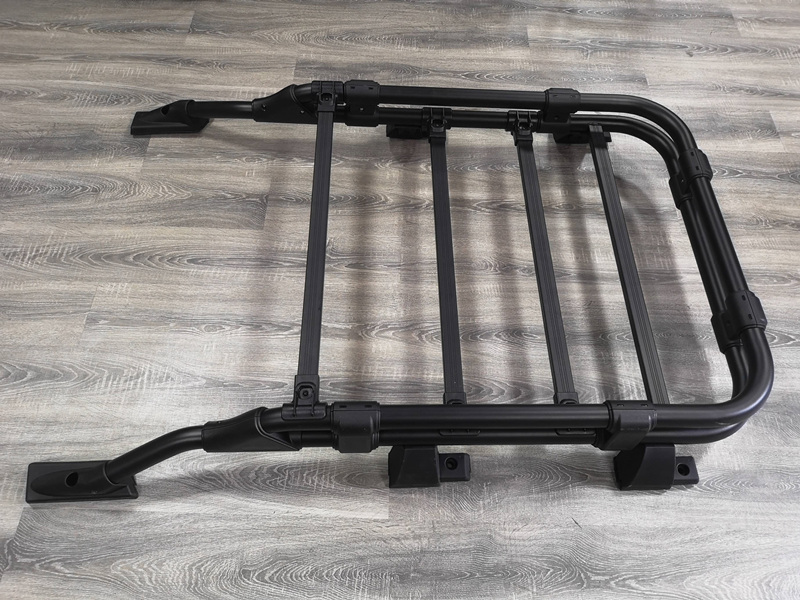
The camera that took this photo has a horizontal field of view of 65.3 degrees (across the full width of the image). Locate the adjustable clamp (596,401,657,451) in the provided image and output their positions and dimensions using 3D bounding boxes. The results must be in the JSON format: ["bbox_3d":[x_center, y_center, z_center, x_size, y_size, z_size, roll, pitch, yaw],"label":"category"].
[{"bbox_3d":[0.490,0.280,1.361,0.102,0.145,0.074,1,60,-2],"label":"adjustable clamp"}]

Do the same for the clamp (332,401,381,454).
[{"bbox_3d":[-0.095,0.274,1.339,0.102,0.145,0.074,1,60,-2],"label":"clamp"}]

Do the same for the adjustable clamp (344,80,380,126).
[{"bbox_3d":[-0.110,-0.572,1.830,0.102,0.145,0.074,1,60,-2],"label":"adjustable clamp"}]

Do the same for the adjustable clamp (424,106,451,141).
[{"bbox_3d":[0.116,-0.520,1.861,0.088,0.063,0.097,1,60,-2],"label":"adjustable clamp"}]

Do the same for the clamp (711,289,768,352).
[{"bbox_3d":[0.822,0.047,1.512,0.074,0.145,0.102,1,60,-2],"label":"clamp"}]

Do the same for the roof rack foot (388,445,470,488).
[{"bbox_3d":[0.070,0.362,1.423,0.185,0.098,0.108,1,60,-2],"label":"roof rack foot"}]

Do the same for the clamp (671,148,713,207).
[{"bbox_3d":[0.817,-0.345,1.739,0.074,0.145,0.102,1,60,-2],"label":"clamp"}]

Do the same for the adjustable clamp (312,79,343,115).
[{"bbox_3d":[-0.208,-0.562,1.762,0.088,0.062,0.097,1,60,-2],"label":"adjustable clamp"}]

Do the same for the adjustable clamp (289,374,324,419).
[{"bbox_3d":[-0.199,0.212,1.313,0.088,0.062,0.097,1,60,-2],"label":"adjustable clamp"}]

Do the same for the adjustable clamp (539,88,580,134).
[{"bbox_3d":[0.473,-0.556,1.846,0.102,0.145,0.074,1,60,-2],"label":"adjustable clamp"}]

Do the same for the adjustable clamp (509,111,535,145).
[{"bbox_3d":[0.371,-0.518,1.871,0.088,0.063,0.097,1,60,-2],"label":"adjustable clamp"}]

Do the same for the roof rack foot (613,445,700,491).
[{"bbox_3d":[0.610,0.370,1.442,0.184,0.098,0.109,1,60,-2],"label":"roof rack foot"}]

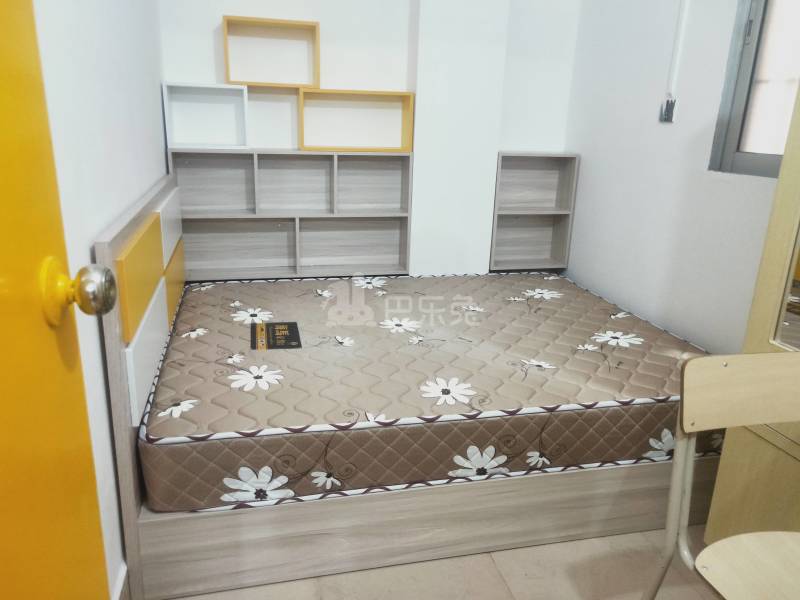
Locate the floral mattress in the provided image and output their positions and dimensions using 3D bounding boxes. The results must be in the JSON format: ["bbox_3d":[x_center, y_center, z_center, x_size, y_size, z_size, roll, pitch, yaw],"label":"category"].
[{"bbox_3d":[0.116,0.219,2.453,2.033,0.246,1.456,-2,19,-14],"label":"floral mattress"}]

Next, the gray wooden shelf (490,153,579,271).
[{"bbox_3d":[0.725,-0.511,3.294,0.477,0.644,0.200,-2,19,-13],"label":"gray wooden shelf"}]

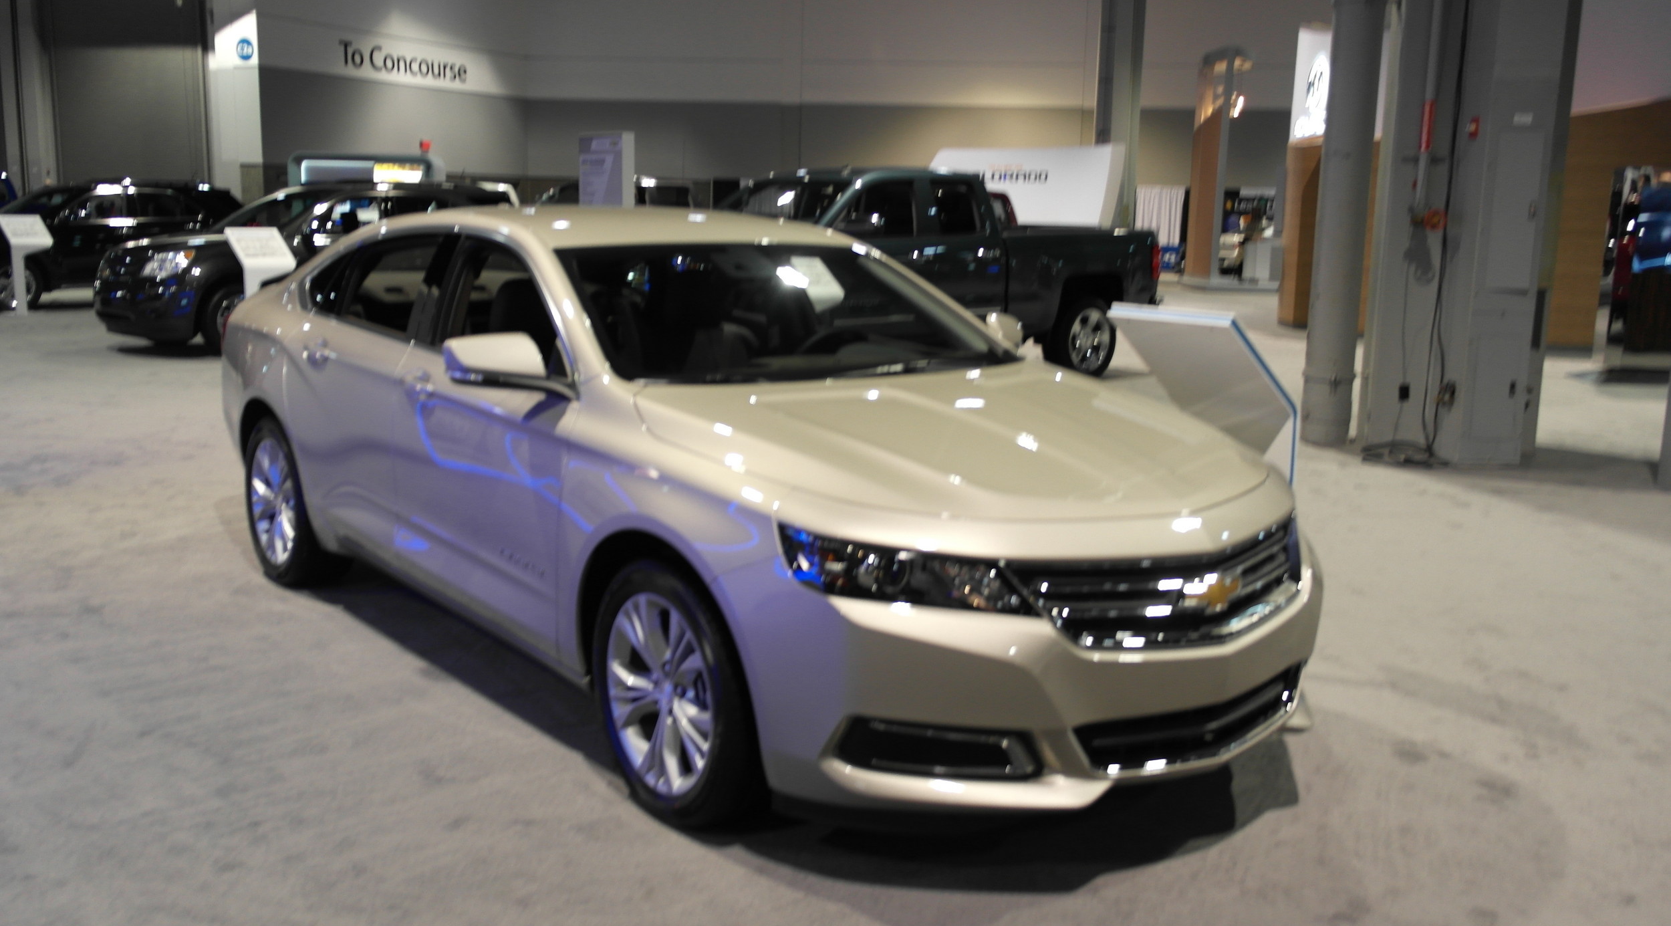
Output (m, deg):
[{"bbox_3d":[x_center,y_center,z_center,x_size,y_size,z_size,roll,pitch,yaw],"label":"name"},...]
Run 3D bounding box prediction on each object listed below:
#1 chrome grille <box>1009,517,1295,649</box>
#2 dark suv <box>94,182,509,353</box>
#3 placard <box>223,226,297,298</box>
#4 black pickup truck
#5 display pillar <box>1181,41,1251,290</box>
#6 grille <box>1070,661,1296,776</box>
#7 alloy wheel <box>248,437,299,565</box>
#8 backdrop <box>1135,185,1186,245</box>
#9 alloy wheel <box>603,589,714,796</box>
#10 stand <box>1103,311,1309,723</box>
[{"bbox_3d":[0.838,0.295,3.253,1.060,0.235,0.210,-7,13,-39],"label":"chrome grille"},{"bbox_3d":[-5.800,-2.290,16.080,1.930,1.750,4.950,10,13,40],"label":"dark suv"},{"bbox_3d":[-5.516,-1.582,13.326,0.520,1.300,0.400,-4,11,-27],"label":"placard"},{"bbox_3d":[0.520,-1.710,12.920,5.840,1.910,2.030,-6,12,-38],"label":"black pickup truck"},{"bbox_3d":[10.267,-7.947,37.696,1.250,6.250,0.900,2,10,7],"label":"display pillar"},{"bbox_3d":[0.885,0.603,3.240,0.870,0.135,0.140,-7,13,-39],"label":"grille"},{"bbox_3d":[-2.180,0.146,5.626,0.200,0.510,0.510,-7,13,-39],"label":"alloy wheel"},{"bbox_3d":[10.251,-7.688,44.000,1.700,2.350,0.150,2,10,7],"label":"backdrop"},{"bbox_3d":[-0.367,0.560,3.483,0.200,0.510,0.510,-7,13,-39],"label":"alloy wheel"},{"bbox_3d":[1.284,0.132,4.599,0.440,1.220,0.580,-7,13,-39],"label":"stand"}]

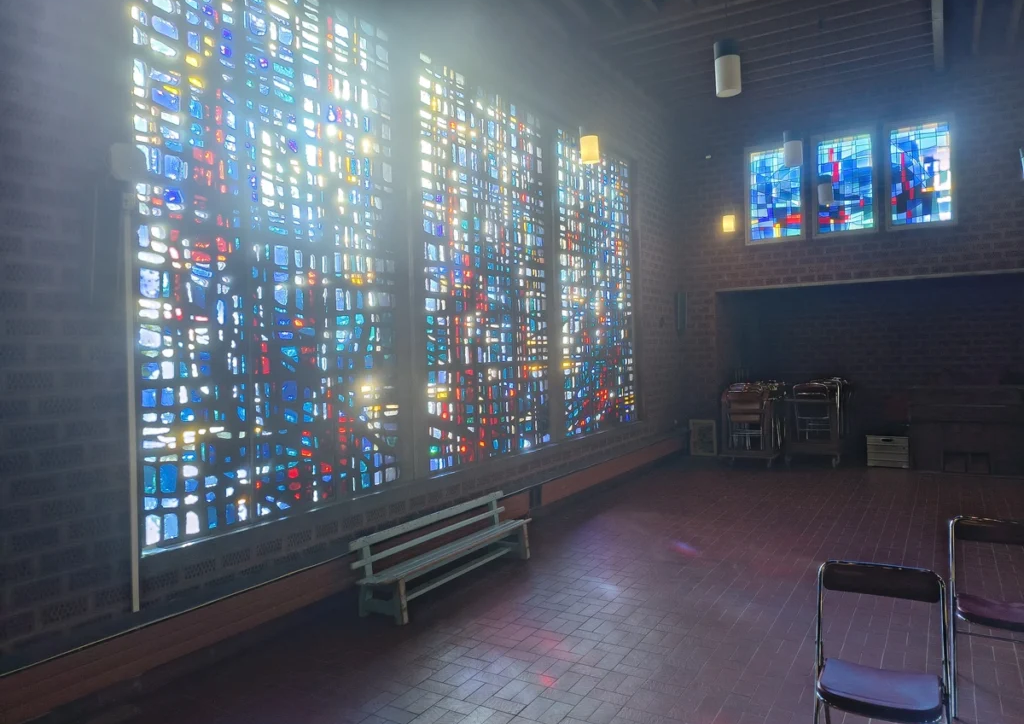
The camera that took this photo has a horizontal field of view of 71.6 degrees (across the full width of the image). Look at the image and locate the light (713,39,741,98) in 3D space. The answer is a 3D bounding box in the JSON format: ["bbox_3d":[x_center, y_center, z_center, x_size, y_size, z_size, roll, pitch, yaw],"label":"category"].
[{"bbox_3d":[1.459,-1.984,4.800,0.165,0.345,0.165,-1,1,32],"label":"light"}]

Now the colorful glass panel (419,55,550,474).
[{"bbox_3d":[-0.190,-0.870,7.121,0.120,3.728,2.261,-1,1,32],"label":"colorful glass panel"}]

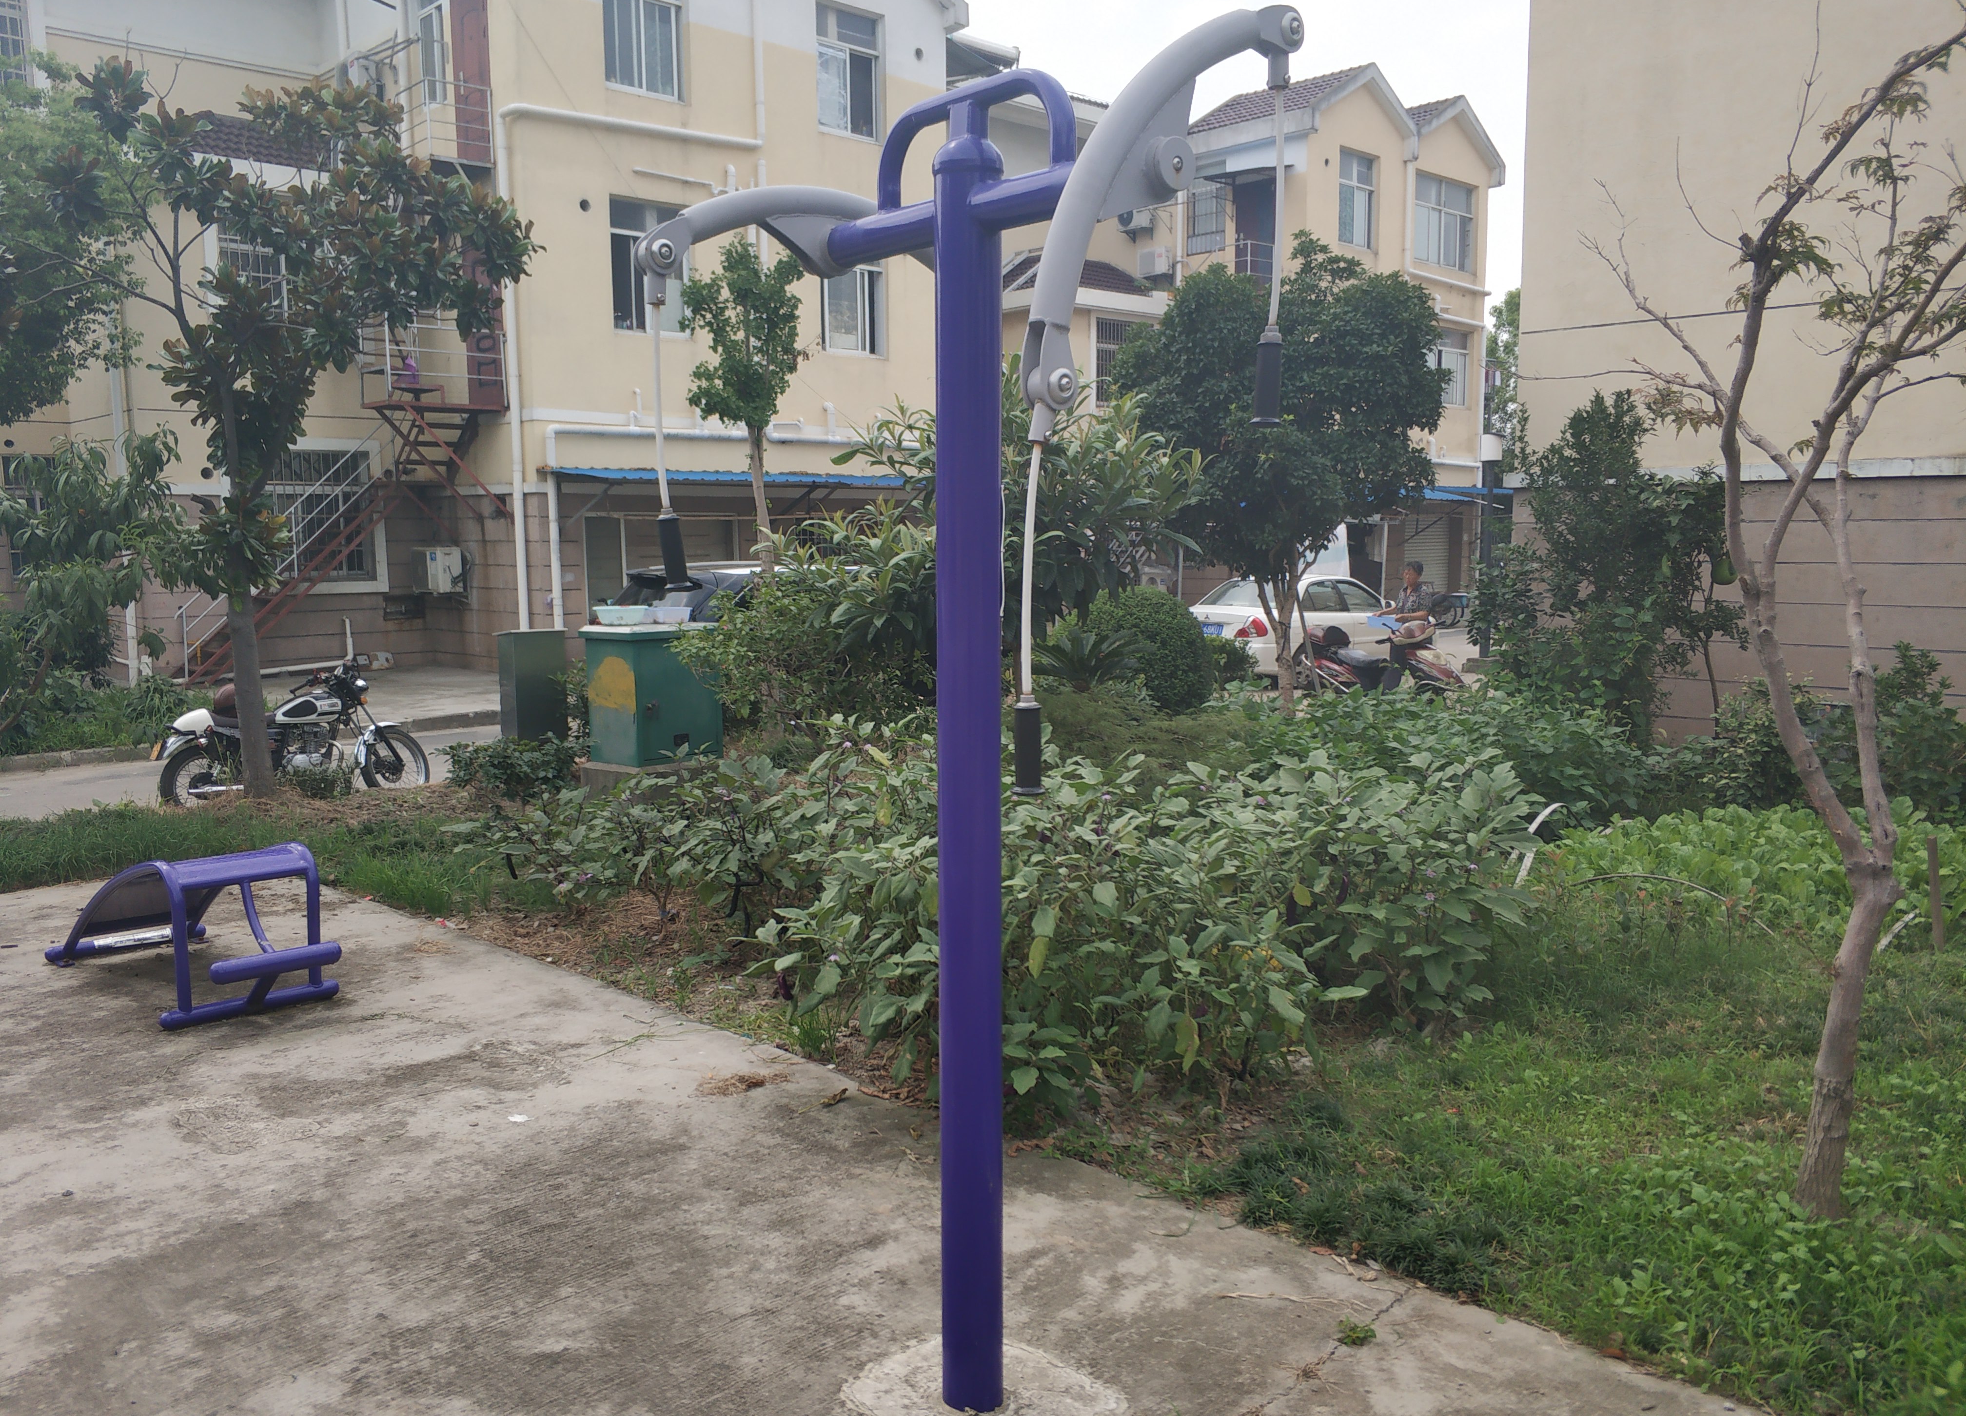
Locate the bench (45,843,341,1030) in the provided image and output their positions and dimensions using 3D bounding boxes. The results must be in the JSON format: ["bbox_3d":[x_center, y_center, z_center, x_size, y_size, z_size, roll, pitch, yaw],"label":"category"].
[{"bbox_3d":[-2.889,0.738,5.616,1.540,0.575,0.600,6,9,43],"label":"bench"}]

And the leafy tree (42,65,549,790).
[{"bbox_3d":[-4.404,-1.709,9.767,2.950,4.633,2.800,-1,7,0],"label":"leafy tree"}]

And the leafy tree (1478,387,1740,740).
[{"bbox_3d":[4.902,-1.045,12.060,1.980,2.869,1.850,-1,7,0],"label":"leafy tree"}]

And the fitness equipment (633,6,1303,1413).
[{"bbox_3d":[-0.030,0.067,2.816,0.820,2.560,0.980,-7,9,-44],"label":"fitness equipment"}]

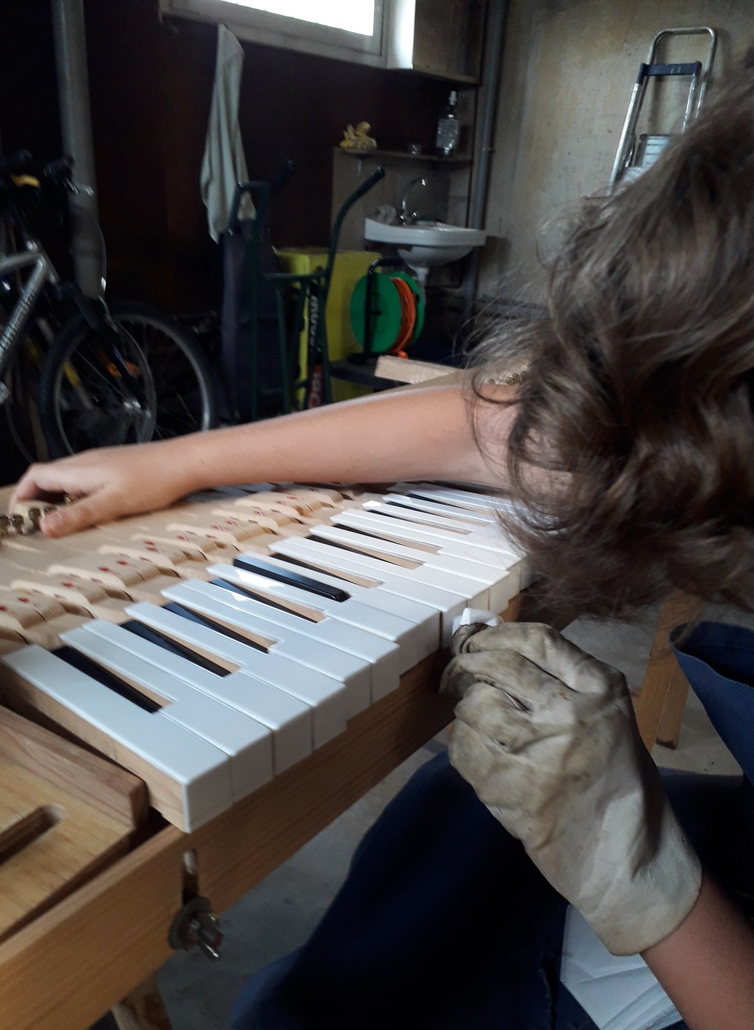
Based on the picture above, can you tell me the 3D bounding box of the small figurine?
[{"bbox_3d":[-0.082,-1.687,3.583,0.150,0.120,0.100,-14,26,-38],"label":"small figurine"}]

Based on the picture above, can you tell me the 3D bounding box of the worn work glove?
[{"bbox_3d":[0.117,0.153,0.487,0.105,0.205,0.090,-36,5,1],"label":"worn work glove"}]

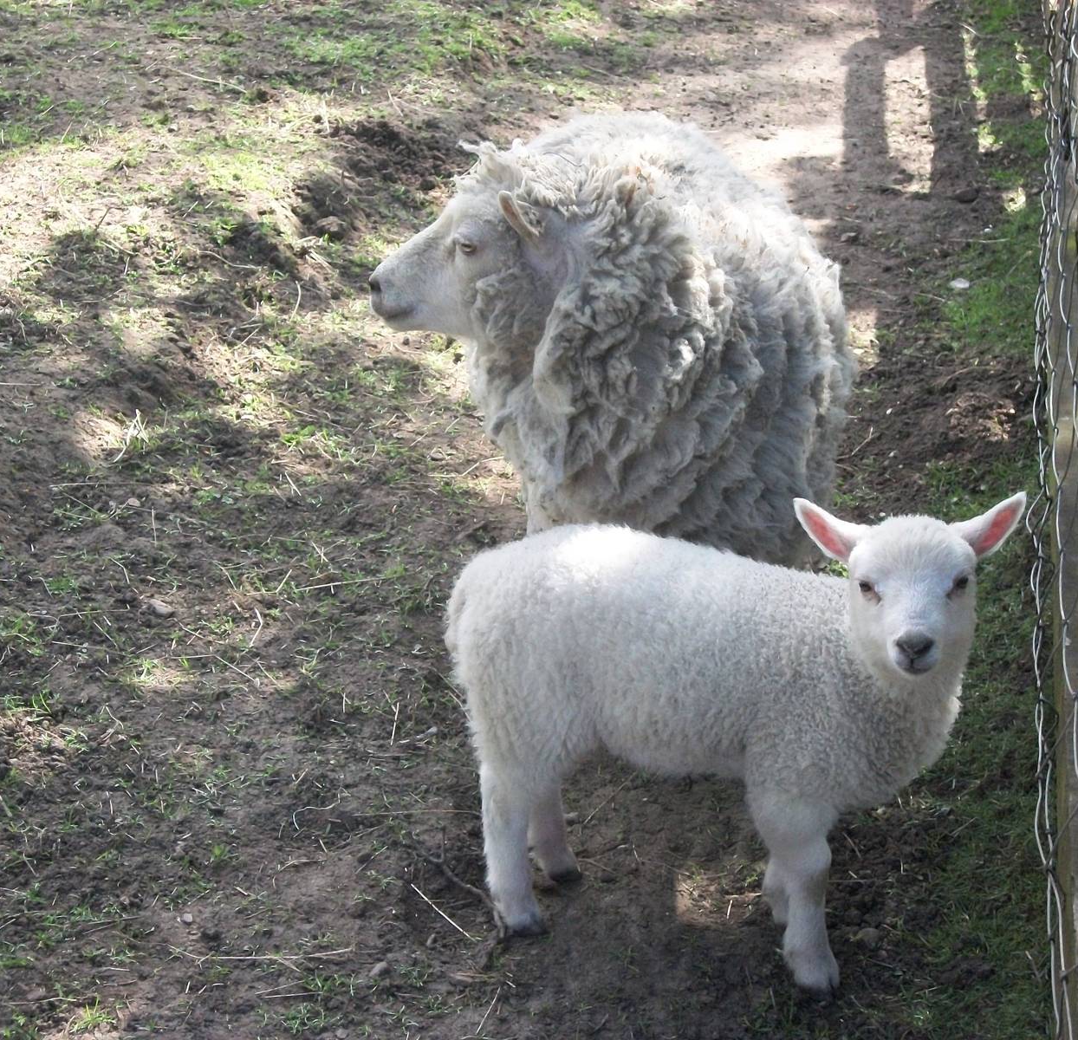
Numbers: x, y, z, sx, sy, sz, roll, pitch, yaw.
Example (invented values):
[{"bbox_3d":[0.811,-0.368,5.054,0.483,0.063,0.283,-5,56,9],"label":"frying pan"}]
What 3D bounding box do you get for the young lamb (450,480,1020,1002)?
[{"bbox_3d":[0.195,0.224,2.753,0.630,0.570,0.260,8,24,19],"label":"young lamb"}]

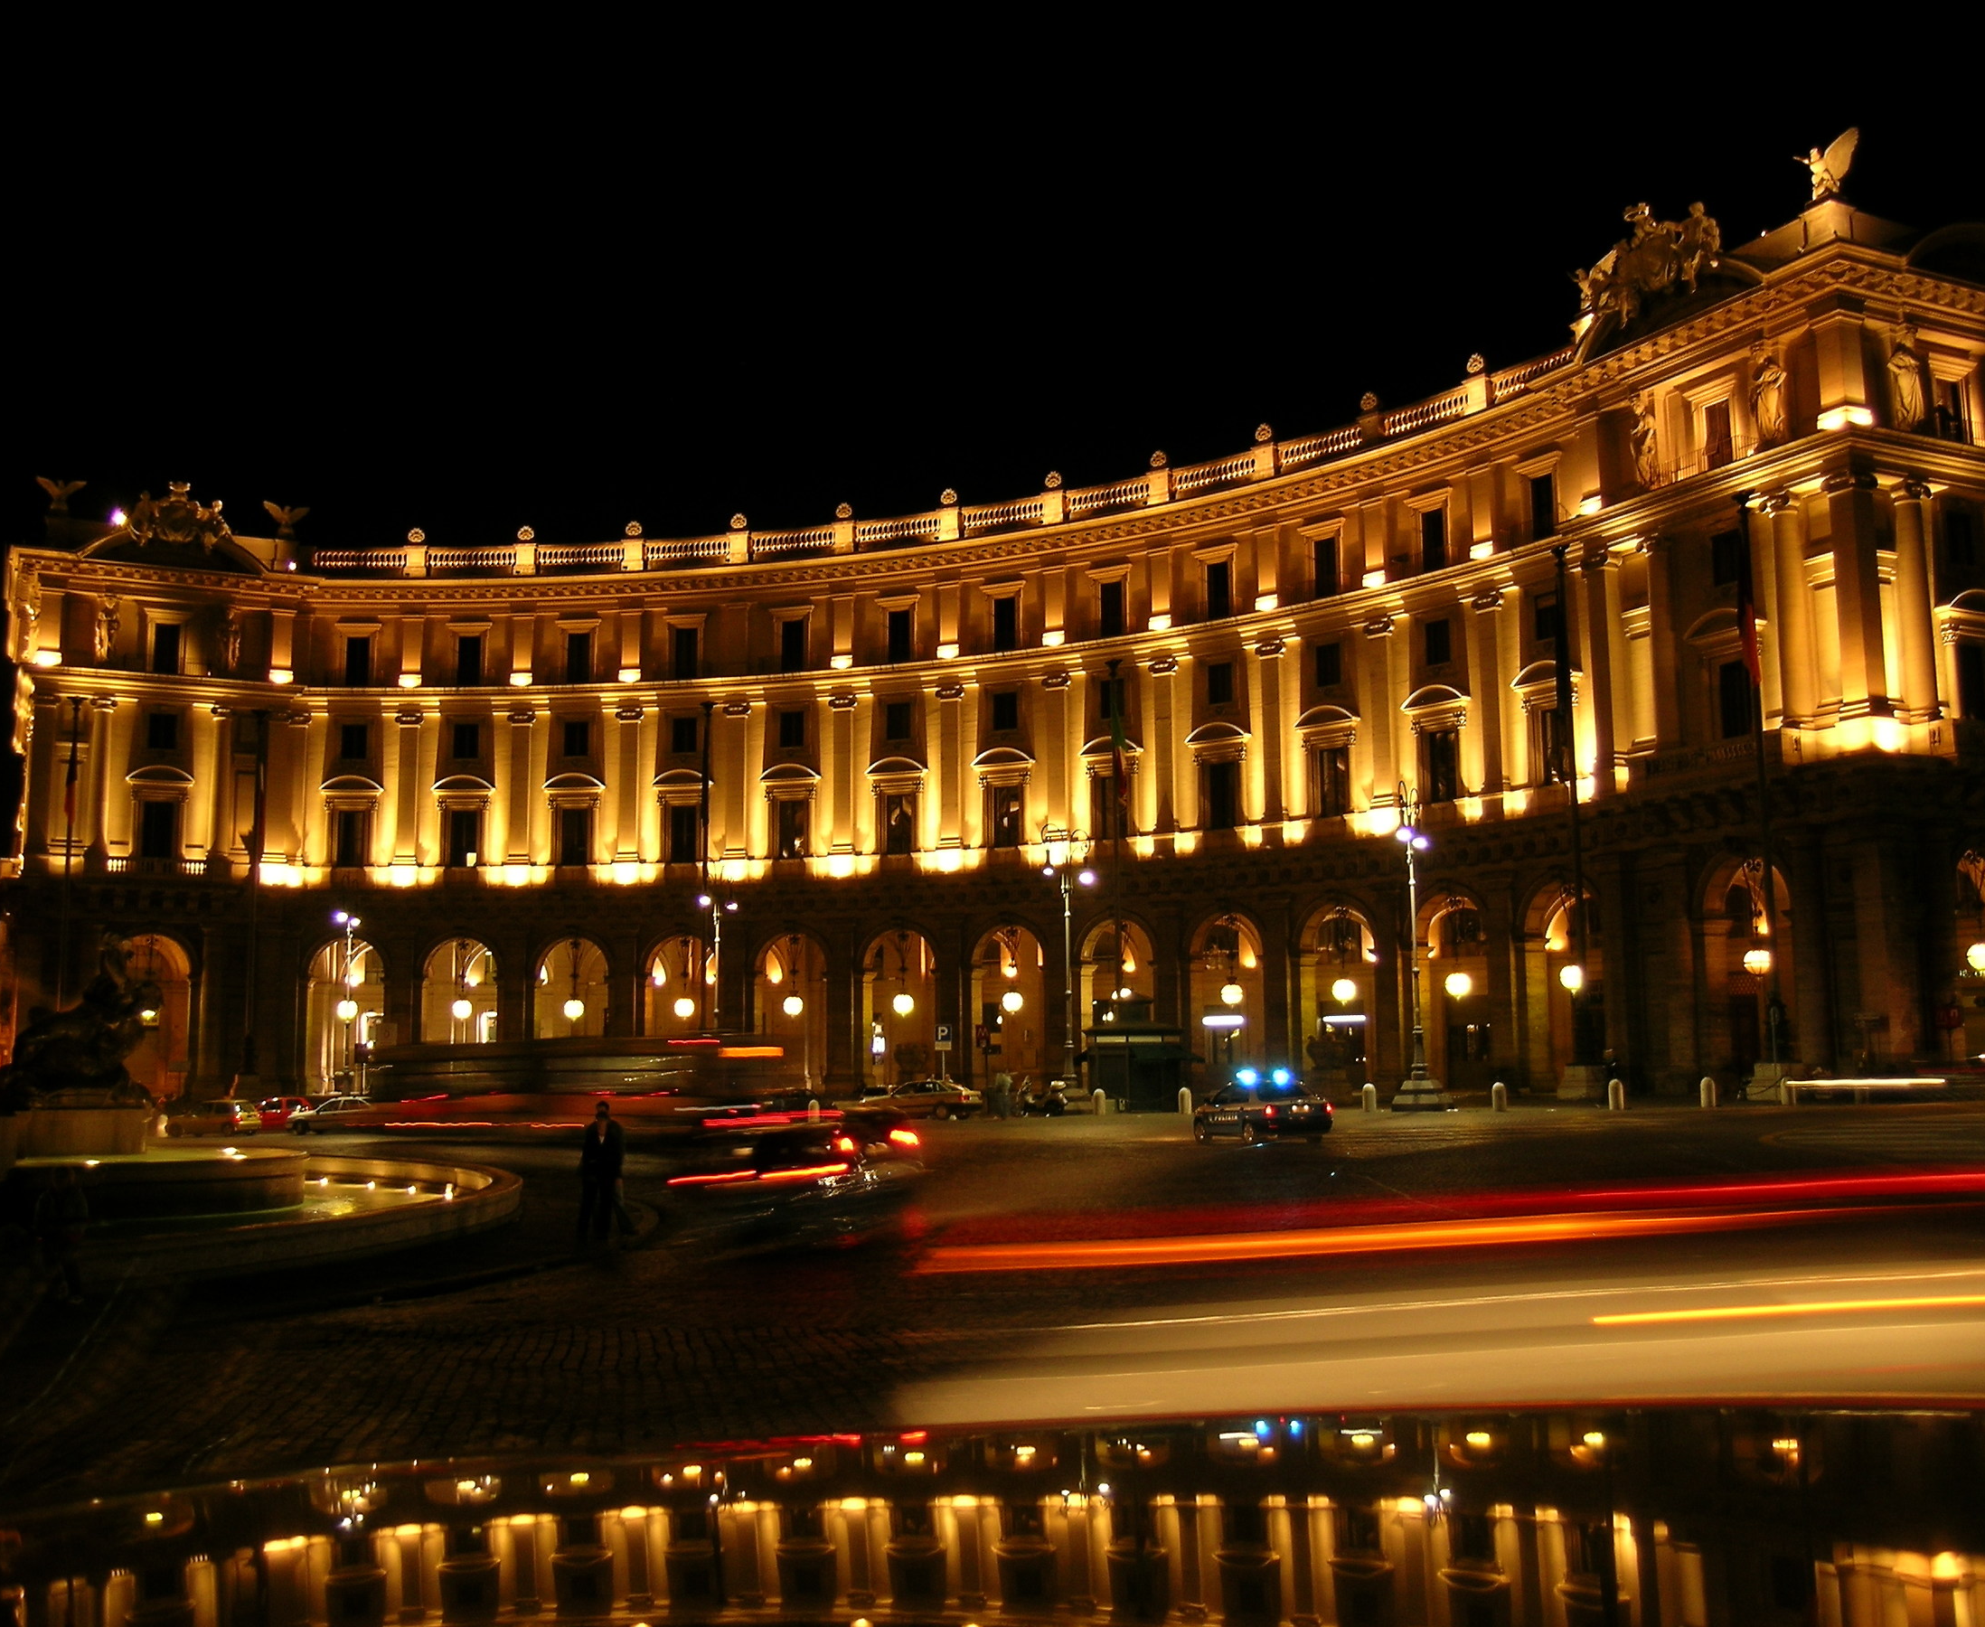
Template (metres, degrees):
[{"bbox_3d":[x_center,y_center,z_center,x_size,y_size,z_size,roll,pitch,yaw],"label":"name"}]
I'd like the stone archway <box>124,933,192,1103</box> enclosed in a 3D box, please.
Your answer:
[{"bbox_3d":[-43.582,10.550,100.653,4.150,8.680,1.300,3,-8,-27],"label":"stone archway"}]

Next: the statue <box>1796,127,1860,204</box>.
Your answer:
[{"bbox_3d":[31.199,-24.302,72.916,1.400,2.592,2.150,3,-8,-25],"label":"statue"}]

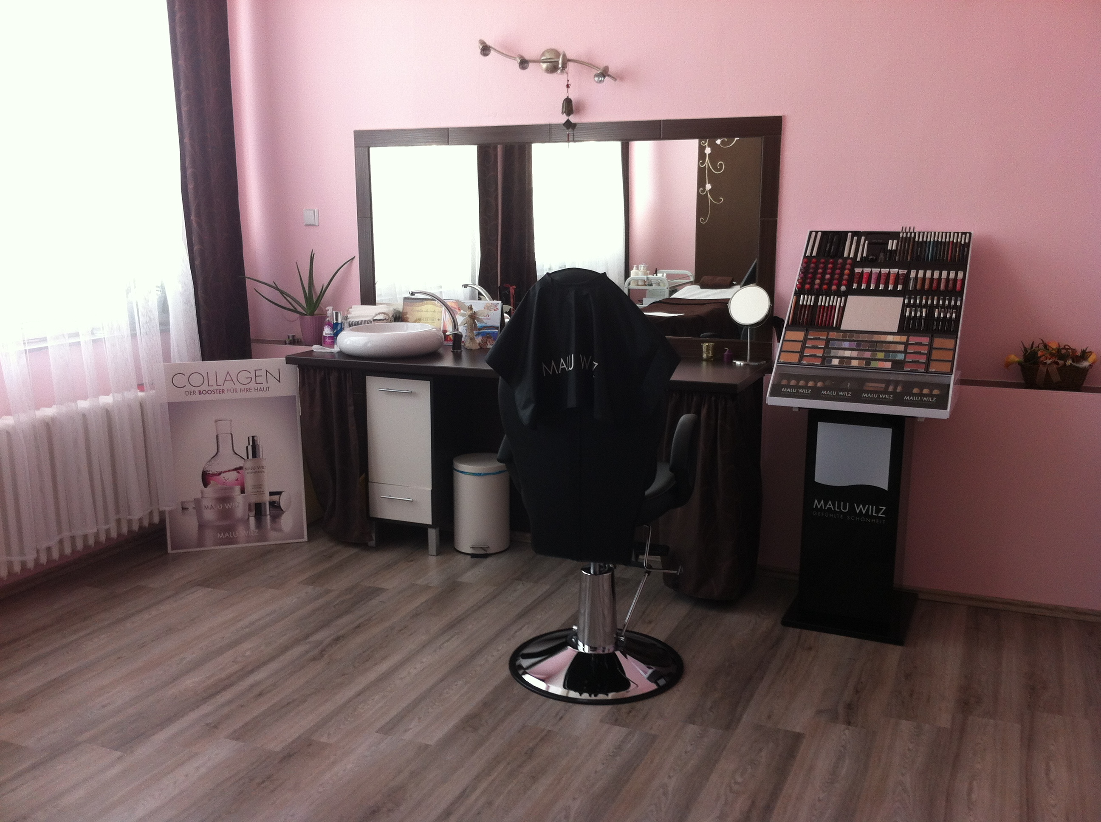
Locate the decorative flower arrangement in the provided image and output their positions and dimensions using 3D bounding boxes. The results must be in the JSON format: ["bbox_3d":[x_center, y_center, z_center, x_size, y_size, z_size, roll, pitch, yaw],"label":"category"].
[{"bbox_3d":[1.838,-0.173,4.101,0.295,0.180,0.170,4,11,22],"label":"decorative flower arrangement"}]

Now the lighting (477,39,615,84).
[{"bbox_3d":[-0.013,-1.470,4.671,0.625,0.190,0.140,4,11,22],"label":"lighting"}]

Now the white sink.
[{"bbox_3d":[-0.697,-0.310,4.851,0.460,0.110,0.460,0,10,0],"label":"white sink"}]

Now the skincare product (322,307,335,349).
[{"bbox_3d":[-0.996,-0.369,4.960,0.053,0.186,0.045,-2,10,-11],"label":"skincare product"}]

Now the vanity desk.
[{"bbox_3d":[-0.104,0.221,4.719,1.943,0.885,0.630,4,11,22],"label":"vanity desk"}]

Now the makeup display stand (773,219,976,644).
[{"bbox_3d":[1.173,0.054,4.143,0.617,1.422,0.630,5,11,23],"label":"makeup display stand"}]

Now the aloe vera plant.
[{"bbox_3d":[-1.171,-0.596,5.191,0.520,0.305,0.300,4,11,22],"label":"aloe vera plant"}]

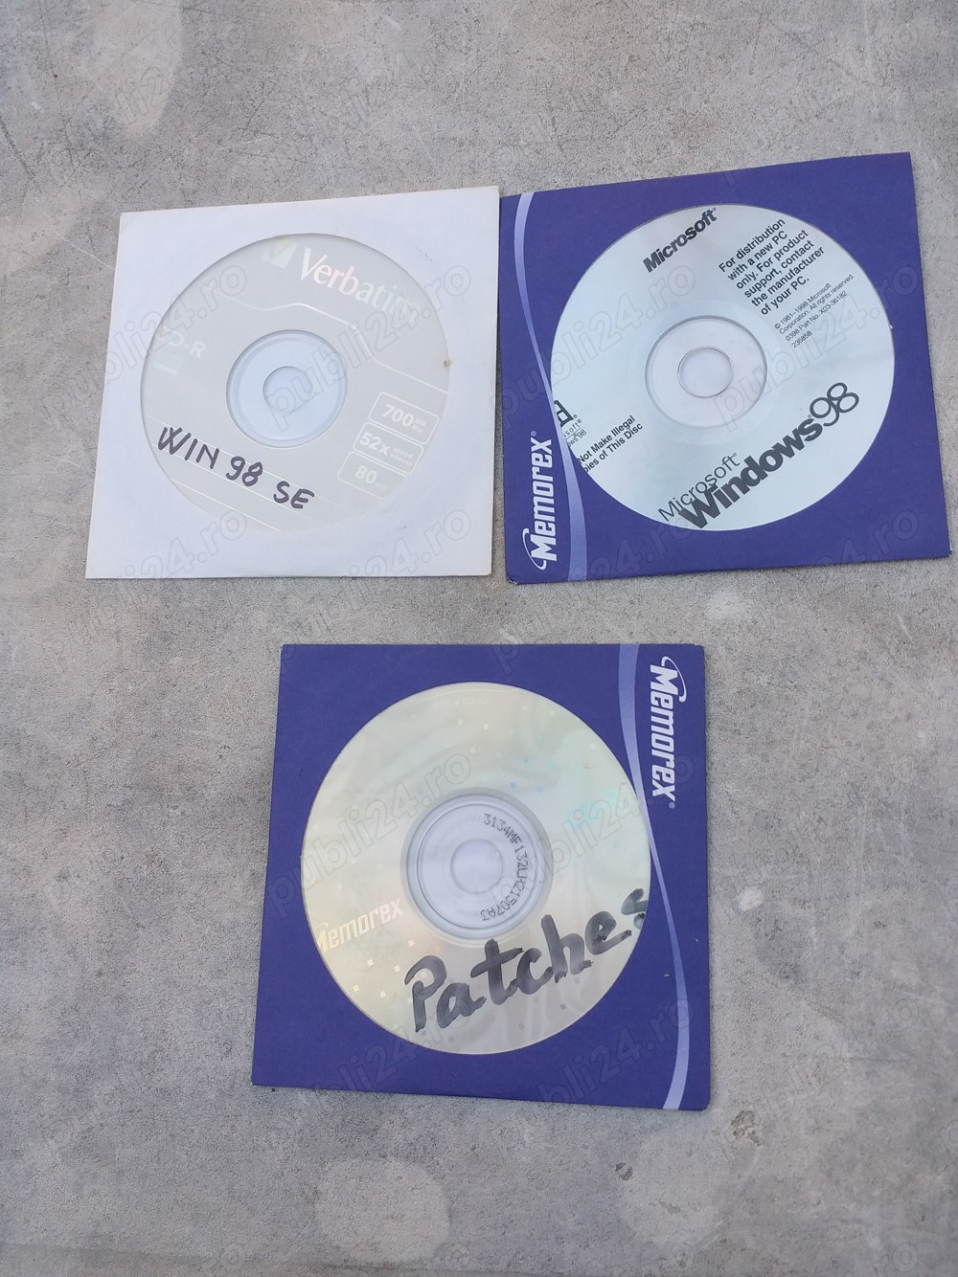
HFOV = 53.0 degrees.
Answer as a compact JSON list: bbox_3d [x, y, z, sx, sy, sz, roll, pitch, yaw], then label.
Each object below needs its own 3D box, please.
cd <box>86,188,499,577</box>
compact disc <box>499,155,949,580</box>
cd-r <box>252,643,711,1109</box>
[{"bbox_3d":[-0.058,-0.080,0.299,0.126,0.003,0.126,0,80,8],"label":"cd"},{"bbox_3d":[0.068,-0.081,0.283,0.123,0.003,0.123,-2,80,7],"label":"compact disc"},{"bbox_3d":[0.001,0.062,0.268,0.123,0.003,0.123,0,80,8],"label":"cd-r"}]

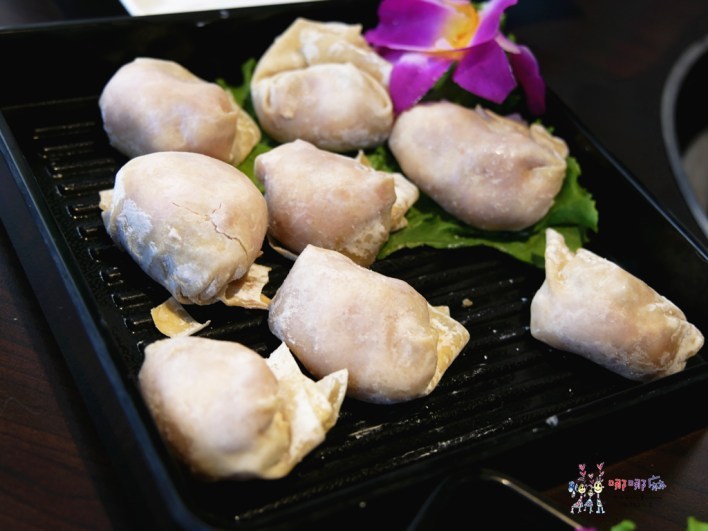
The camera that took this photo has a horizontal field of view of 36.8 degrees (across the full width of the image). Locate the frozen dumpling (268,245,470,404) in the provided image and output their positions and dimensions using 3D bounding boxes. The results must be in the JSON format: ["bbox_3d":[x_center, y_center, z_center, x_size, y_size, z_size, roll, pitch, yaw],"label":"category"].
[{"bbox_3d":[0.004,0.019,0.290,0.058,0.032,0.037,29,44,12],"label":"frozen dumpling"}]

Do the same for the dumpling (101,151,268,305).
[{"bbox_3d":[-0.046,-0.013,0.303,0.042,0.035,0.055,-26,58,-37],"label":"dumpling"}]

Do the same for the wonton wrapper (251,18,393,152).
[{"bbox_3d":[-0.009,-0.057,0.358,0.050,0.033,0.040,2,45,-17],"label":"wonton wrapper"}]

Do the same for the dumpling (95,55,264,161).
[{"bbox_3d":[-0.055,-0.045,0.336,0.053,0.032,0.035,22,43,4],"label":"dumpling"}]

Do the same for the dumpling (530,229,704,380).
[{"bbox_3d":[0.077,0.014,0.319,0.058,0.033,0.034,29,44,12],"label":"dumpling"}]

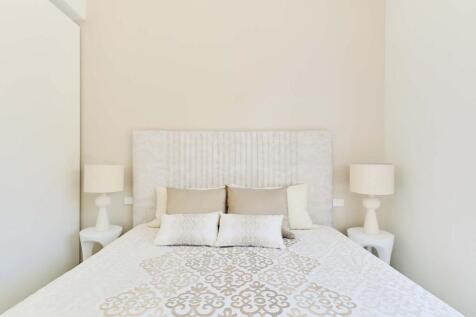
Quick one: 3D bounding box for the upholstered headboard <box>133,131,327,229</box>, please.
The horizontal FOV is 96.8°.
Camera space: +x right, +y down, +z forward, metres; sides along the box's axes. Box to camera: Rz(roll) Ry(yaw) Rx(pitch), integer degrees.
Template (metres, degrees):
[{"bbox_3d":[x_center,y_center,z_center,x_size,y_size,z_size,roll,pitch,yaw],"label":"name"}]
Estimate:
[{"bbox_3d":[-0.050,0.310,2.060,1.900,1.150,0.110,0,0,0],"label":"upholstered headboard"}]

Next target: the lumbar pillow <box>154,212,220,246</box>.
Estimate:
[{"bbox_3d":[-0.378,0.540,1.670,0.480,0.270,0.120,0,-38,0],"label":"lumbar pillow"}]

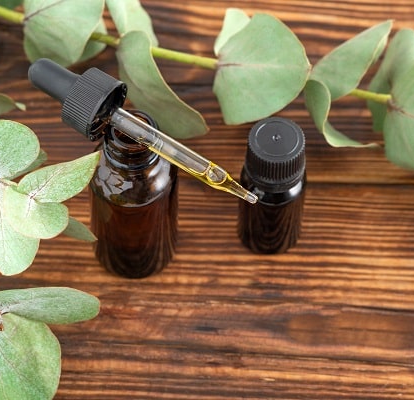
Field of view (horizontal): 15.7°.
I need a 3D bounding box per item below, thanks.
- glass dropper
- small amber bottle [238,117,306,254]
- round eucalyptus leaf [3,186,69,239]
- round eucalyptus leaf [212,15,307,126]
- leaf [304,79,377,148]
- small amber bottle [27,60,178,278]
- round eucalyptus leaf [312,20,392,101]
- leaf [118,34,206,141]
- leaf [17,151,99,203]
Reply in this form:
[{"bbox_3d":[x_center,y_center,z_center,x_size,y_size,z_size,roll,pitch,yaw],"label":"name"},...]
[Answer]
[{"bbox_3d":[-0.023,-0.024,0.529,0.099,0.023,0.023,31,60,16],"label":"glass dropper"},{"bbox_3d":[0.026,-0.005,0.577,0.025,0.060,0.025,2,55,0],"label":"small amber bottle"},{"bbox_3d":[-0.062,0.005,0.551,0.023,0.006,0.021,-7,76,-6],"label":"round eucalyptus leaf"},{"bbox_3d":[0.024,-0.054,0.626,0.040,0.011,0.048,1,79,1],"label":"round eucalyptus leaf"},{"bbox_3d":[0.056,-0.036,0.624,0.037,0.012,0.019,45,46,1],"label":"leaf"},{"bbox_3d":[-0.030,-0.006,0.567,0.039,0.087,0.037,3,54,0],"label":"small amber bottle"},{"bbox_3d":[0.061,-0.059,0.629,0.040,0.009,0.021,-35,66,8],"label":"round eucalyptus leaf"},{"bbox_3d":[-0.018,-0.049,0.623,0.022,0.011,0.050,-34,82,-7],"label":"leaf"},{"bbox_3d":[-0.054,-0.008,0.547,0.030,0.006,0.021,-34,49,-9],"label":"leaf"}]

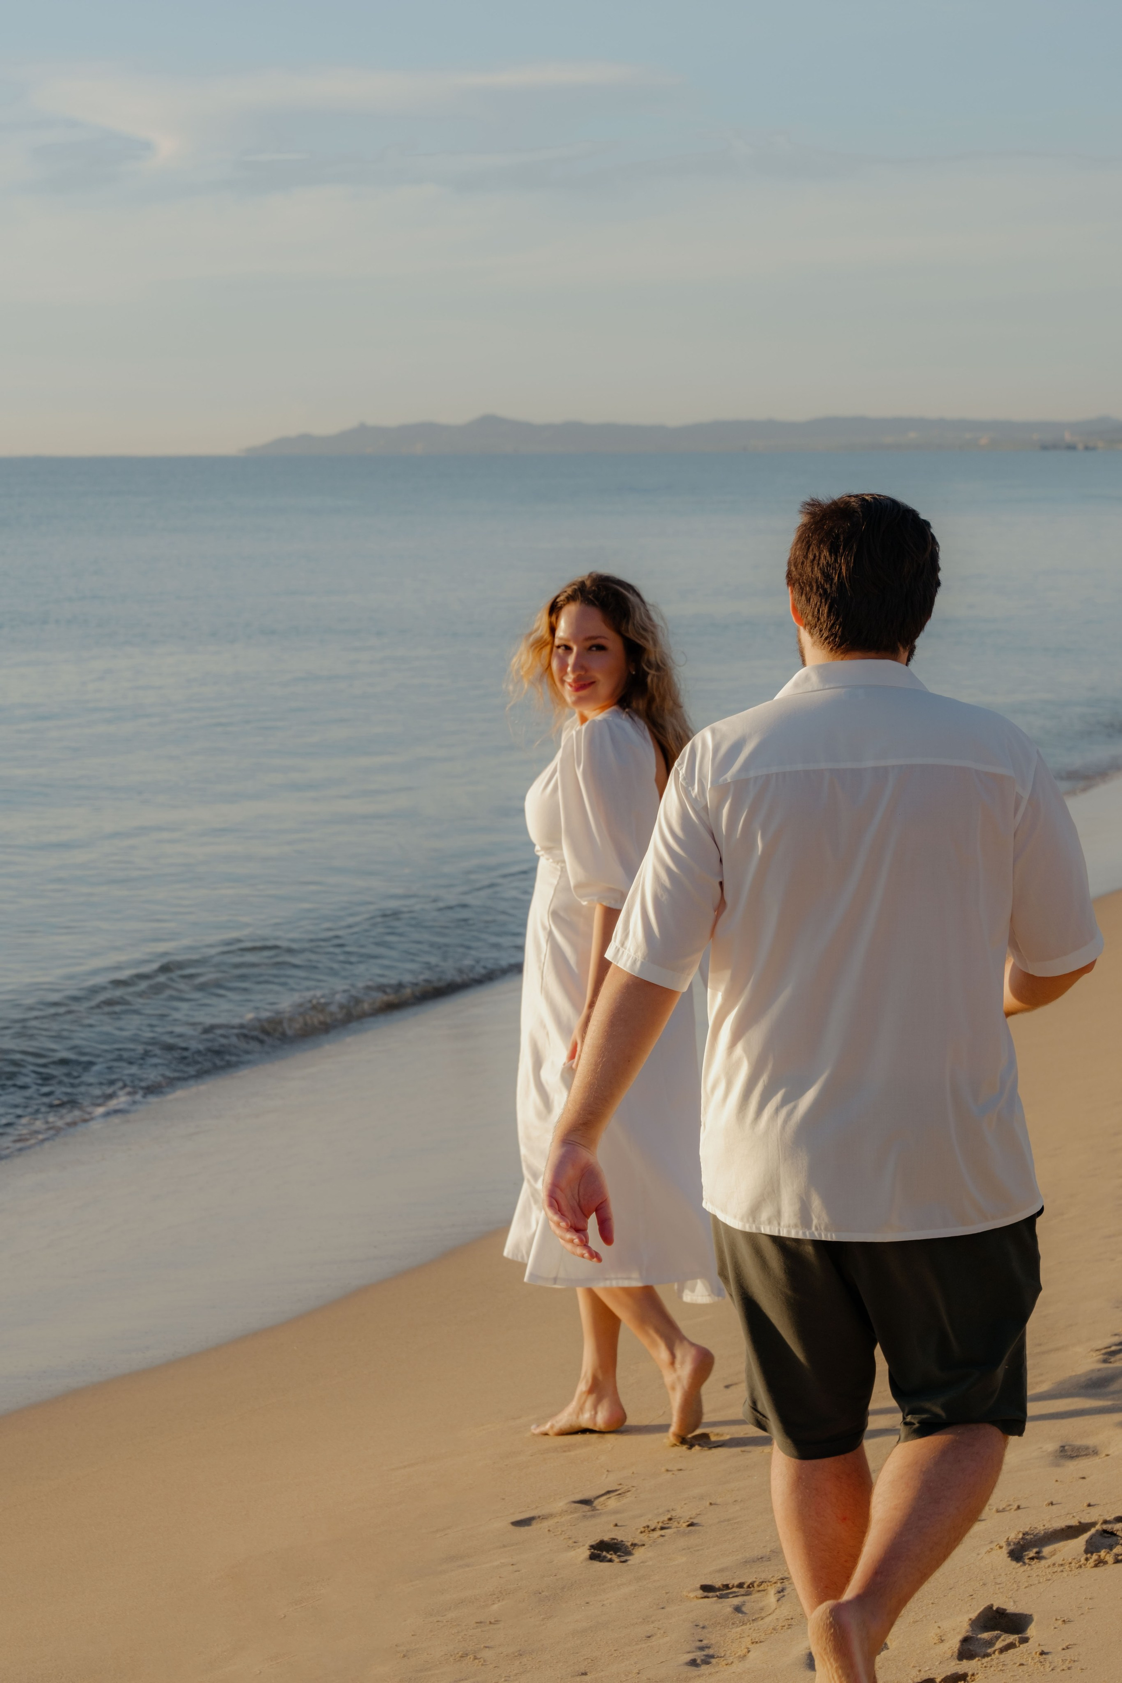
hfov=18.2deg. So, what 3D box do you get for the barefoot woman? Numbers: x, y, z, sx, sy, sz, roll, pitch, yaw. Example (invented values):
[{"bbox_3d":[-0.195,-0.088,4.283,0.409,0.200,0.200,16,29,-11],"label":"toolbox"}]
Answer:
[{"bbox_3d":[0.100,0.313,6.486,0.404,1.615,0.480,0,6,0],"label":"barefoot woman"}]

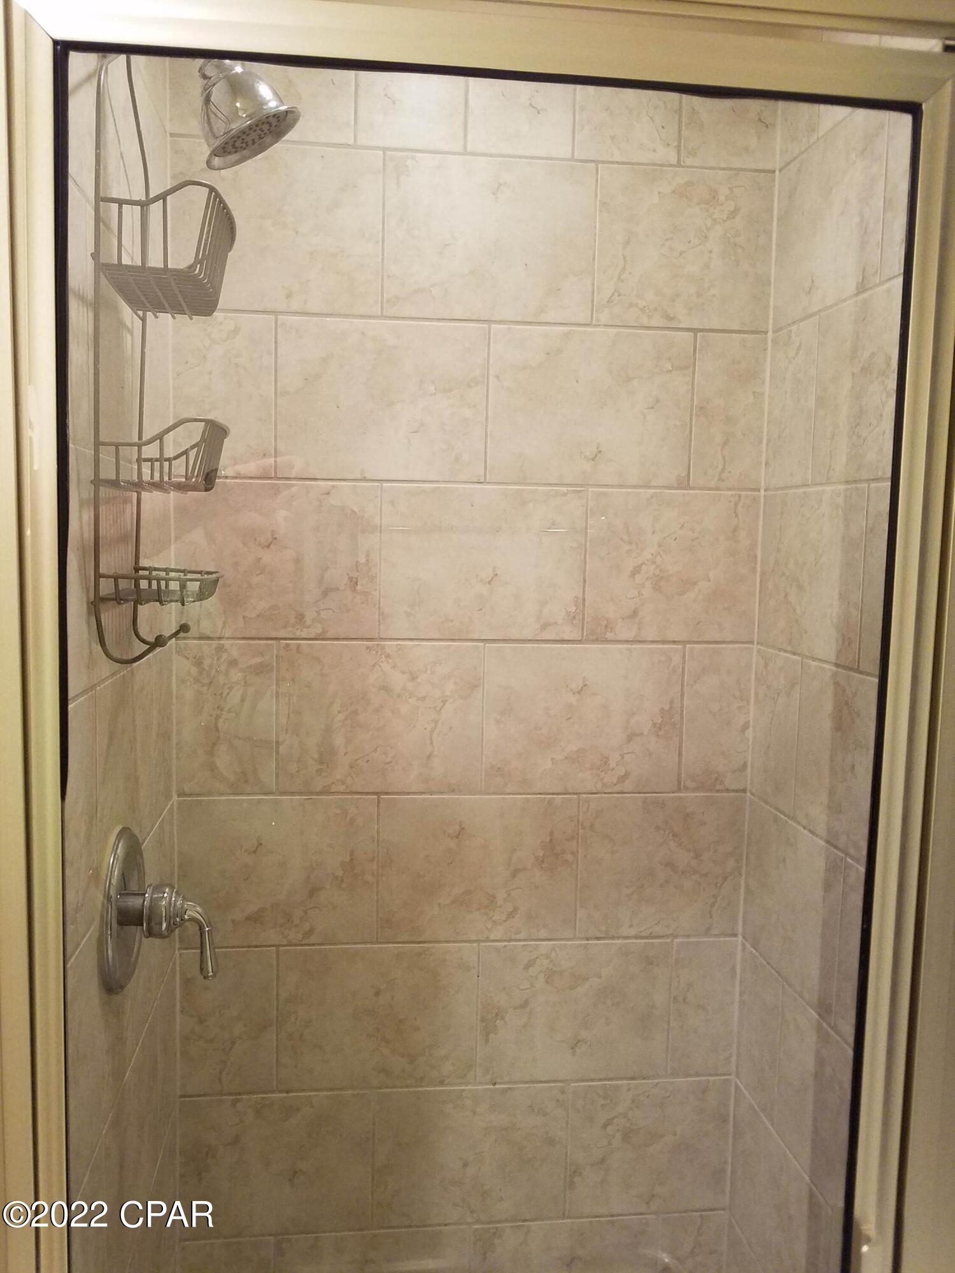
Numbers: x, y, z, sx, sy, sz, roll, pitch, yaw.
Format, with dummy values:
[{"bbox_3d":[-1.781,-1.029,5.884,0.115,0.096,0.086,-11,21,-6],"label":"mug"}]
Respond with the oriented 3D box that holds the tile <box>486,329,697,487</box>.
[{"bbox_3d":[0.177,-0.356,1.494,0.318,0.240,0.010,1,5,-6],"label":"tile"}]

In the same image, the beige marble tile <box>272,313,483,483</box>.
[{"bbox_3d":[-0.137,-0.343,1.400,0.305,0.230,0.010,1,6,-6],"label":"beige marble tile"}]

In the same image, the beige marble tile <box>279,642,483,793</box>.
[{"bbox_3d":[-0.146,0.124,1.445,0.305,0.230,0.010,1,6,-6],"label":"beige marble tile"}]

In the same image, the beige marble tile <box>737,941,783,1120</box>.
[{"bbox_3d":[0.436,0.606,1.470,0.010,0.230,0.142,0,6,-9],"label":"beige marble tile"}]

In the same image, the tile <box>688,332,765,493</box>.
[{"bbox_3d":[0.398,-0.354,1.516,0.117,0.240,0.010,1,5,-6],"label":"tile"}]

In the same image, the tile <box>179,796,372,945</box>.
[{"bbox_3d":[-0.310,0.367,1.494,0.305,0.239,0.010,1,6,-6],"label":"tile"}]

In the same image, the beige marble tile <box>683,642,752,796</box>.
[{"bbox_3d":[0.372,0.130,1.495,0.107,0.230,0.010,1,6,-6],"label":"beige marble tile"}]

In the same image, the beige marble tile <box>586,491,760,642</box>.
[{"bbox_3d":[0.313,-0.110,1.531,0.278,0.240,0.010,1,5,-6],"label":"beige marble tile"}]

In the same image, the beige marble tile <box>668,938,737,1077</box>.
[{"bbox_3d":[0.376,0.618,1.591,0.108,0.237,0.010,1,6,-6],"label":"beige marble tile"}]

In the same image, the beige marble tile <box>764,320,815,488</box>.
[{"bbox_3d":[0.468,-0.339,1.419,0.010,0.238,0.154,0,6,-8],"label":"beige marble tile"}]

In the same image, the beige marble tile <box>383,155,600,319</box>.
[{"bbox_3d":[0.021,-0.602,1.454,0.318,0.240,0.010,1,5,-6],"label":"beige marble tile"}]

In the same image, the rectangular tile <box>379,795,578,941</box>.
[{"bbox_3d":[0.002,0.375,1.547,0.318,0.240,0.010,1,5,-6],"label":"rectangular tile"}]

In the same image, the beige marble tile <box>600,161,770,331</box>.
[{"bbox_3d":[0.307,-0.573,1.420,0.266,0.230,0.010,1,6,-6],"label":"beige marble tile"}]

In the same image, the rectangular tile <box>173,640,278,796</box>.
[{"bbox_3d":[-0.390,0.127,1.483,0.147,0.240,0.010,1,5,-6],"label":"rectangular tile"}]

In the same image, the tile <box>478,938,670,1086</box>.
[{"bbox_3d":[0.158,0.621,1.586,0.318,0.240,0.010,1,5,-6],"label":"tile"}]

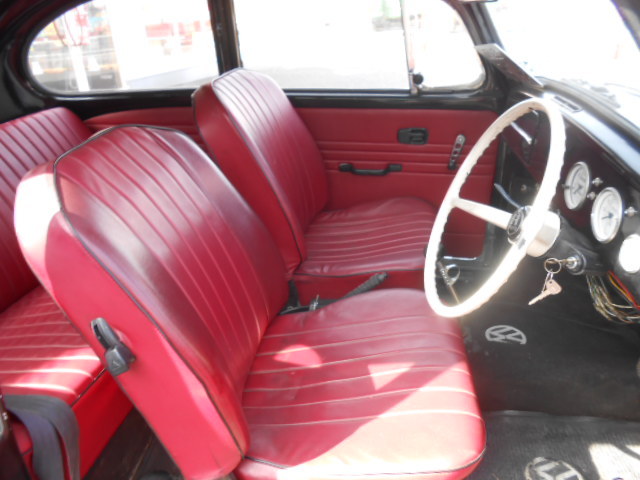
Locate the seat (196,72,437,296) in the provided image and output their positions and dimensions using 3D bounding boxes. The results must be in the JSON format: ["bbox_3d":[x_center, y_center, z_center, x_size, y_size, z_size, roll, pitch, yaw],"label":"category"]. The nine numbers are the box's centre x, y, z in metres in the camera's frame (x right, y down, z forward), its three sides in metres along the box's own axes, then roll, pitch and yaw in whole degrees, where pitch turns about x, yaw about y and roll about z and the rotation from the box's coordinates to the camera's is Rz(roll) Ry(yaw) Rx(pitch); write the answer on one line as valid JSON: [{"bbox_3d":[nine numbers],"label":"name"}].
[{"bbox_3d":[0.062,-0.183,1.490,0.690,0.675,0.510,3,28,6],"label":"seat"}]

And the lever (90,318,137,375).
[{"bbox_3d":[-0.291,0.147,0.682,0.029,0.092,0.032,-12,26,14],"label":"lever"}]

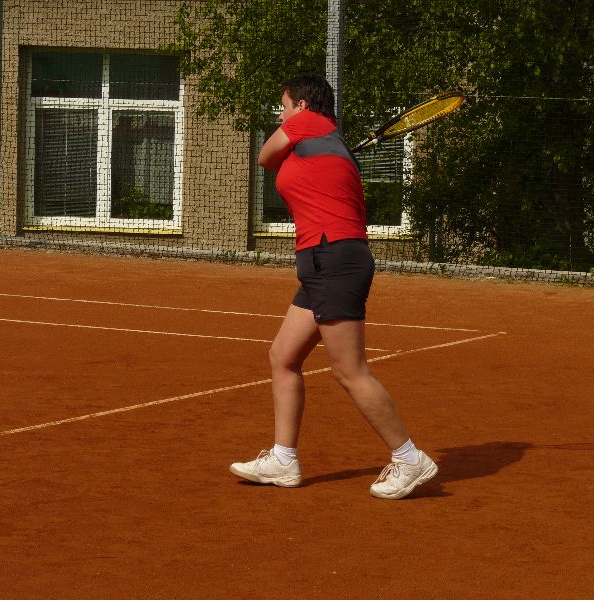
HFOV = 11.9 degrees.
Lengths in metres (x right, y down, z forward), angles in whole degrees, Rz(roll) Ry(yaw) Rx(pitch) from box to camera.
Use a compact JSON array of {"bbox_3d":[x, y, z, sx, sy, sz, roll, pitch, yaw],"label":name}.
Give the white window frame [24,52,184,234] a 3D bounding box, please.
[{"bbox_3d":[-1.791,-1.472,26.400,1.480,1.680,0.120,2,5,6],"label":"white window frame"}]

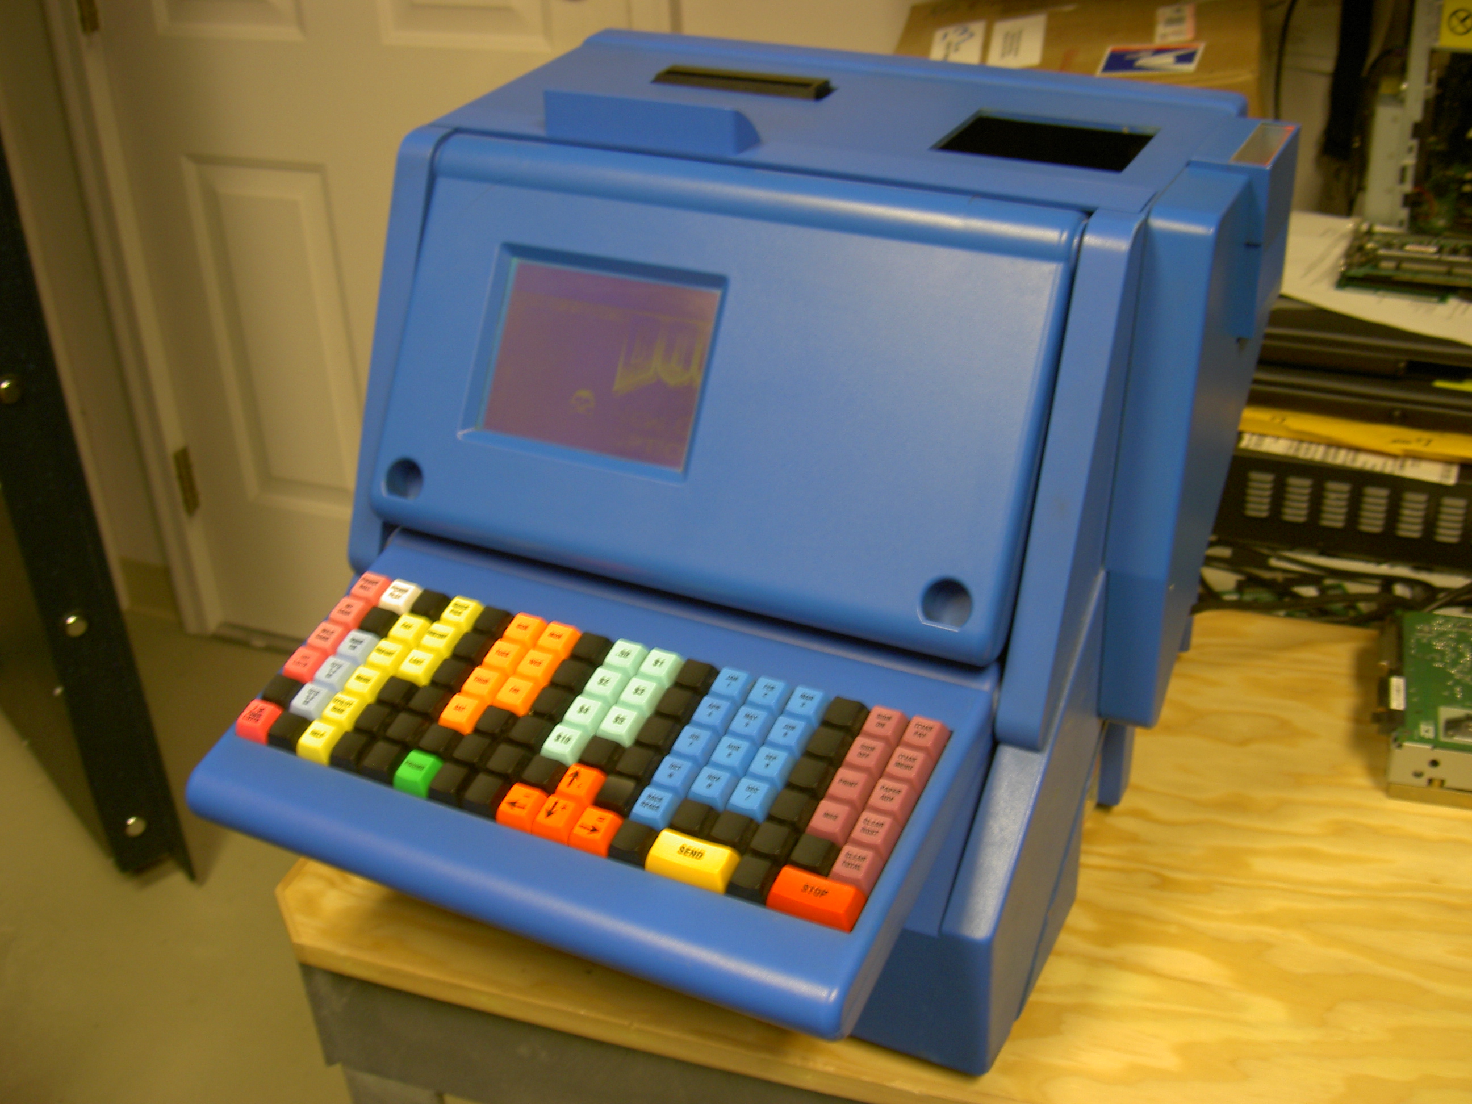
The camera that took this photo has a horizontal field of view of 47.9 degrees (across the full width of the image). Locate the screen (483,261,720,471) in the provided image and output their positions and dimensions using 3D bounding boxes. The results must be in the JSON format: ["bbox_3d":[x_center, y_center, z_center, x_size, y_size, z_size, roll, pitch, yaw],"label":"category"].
[{"bbox_3d":[-0.067,-0.094,0.827,0.117,0.088,0.012,13,2,24],"label":"screen"}]

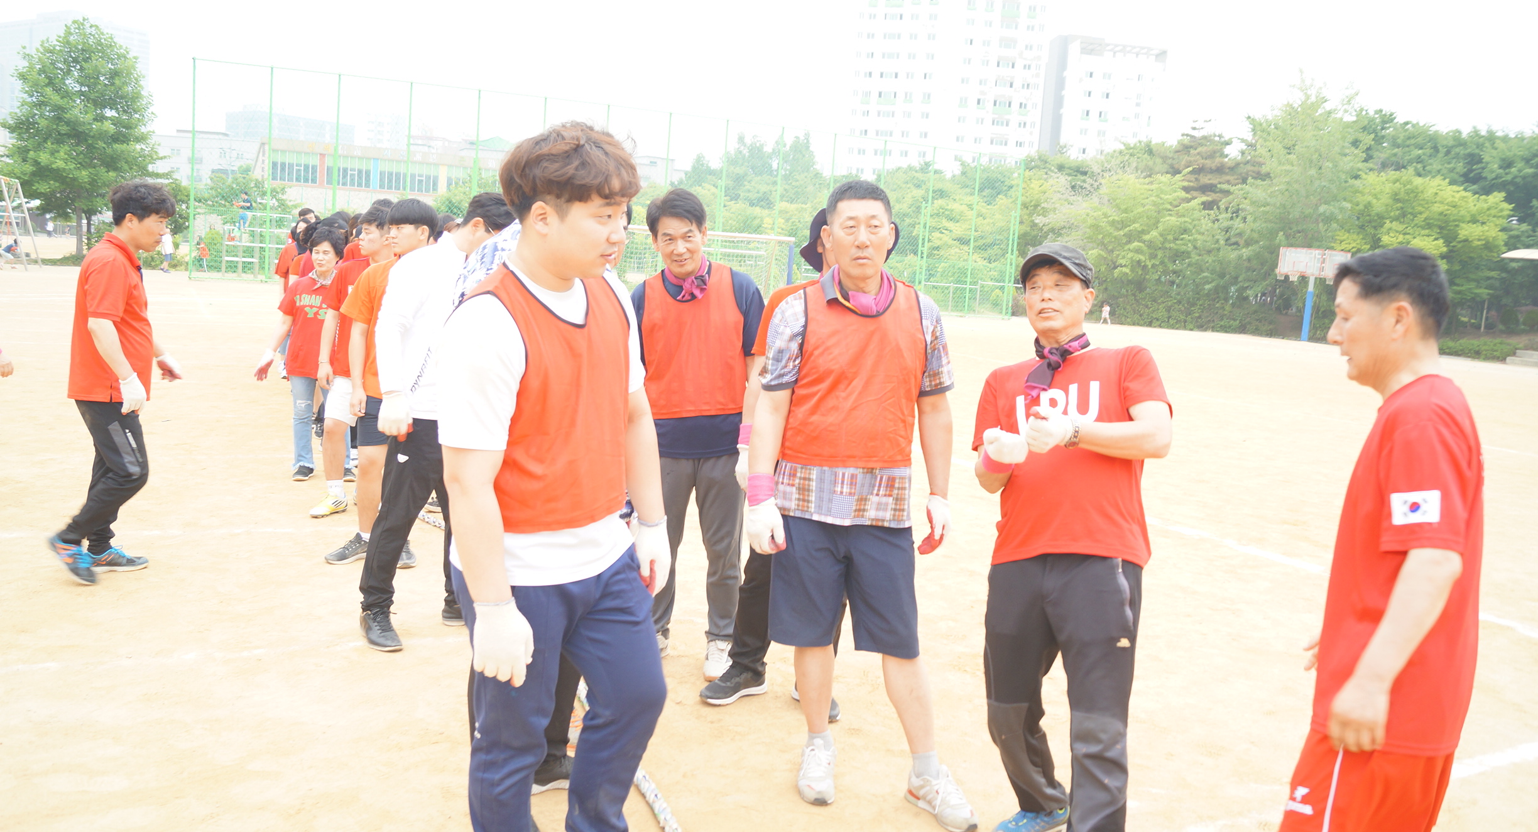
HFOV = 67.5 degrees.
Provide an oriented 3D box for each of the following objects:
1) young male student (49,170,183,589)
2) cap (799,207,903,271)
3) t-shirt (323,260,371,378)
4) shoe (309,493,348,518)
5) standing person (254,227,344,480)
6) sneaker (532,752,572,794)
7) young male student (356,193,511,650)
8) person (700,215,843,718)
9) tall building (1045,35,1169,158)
[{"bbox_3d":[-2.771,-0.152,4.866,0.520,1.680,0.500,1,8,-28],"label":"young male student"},{"bbox_3d":[0.272,-0.590,3.870,0.320,0.200,0.330,4,7,0],"label":"cap"},{"bbox_3d":[-2.160,-0.540,6.310,0.480,0.670,0.310,4,7,-5],"label":"t-shirt"},{"bbox_3d":[-2.430,0.498,6.360,0.100,0.110,0.270,7,8,22],"label":"shoe"},{"bbox_3d":[-2.884,-0.395,7.254,0.640,1.580,0.360,4,7,-7],"label":"standing person"},{"bbox_3d":[-0.567,0.997,3.281,0.290,0.115,0.105,3,7,-12],"label":"sneaker"},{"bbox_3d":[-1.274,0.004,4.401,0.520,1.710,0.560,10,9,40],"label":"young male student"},{"bbox_3d":[0.148,0.158,3.994,0.620,1.740,0.380,5,7,5],"label":"person"},{"bbox_3d":[48.200,-36.279,173.994,15.300,37.500,13.000,4,7,0],"label":"tall building"}]

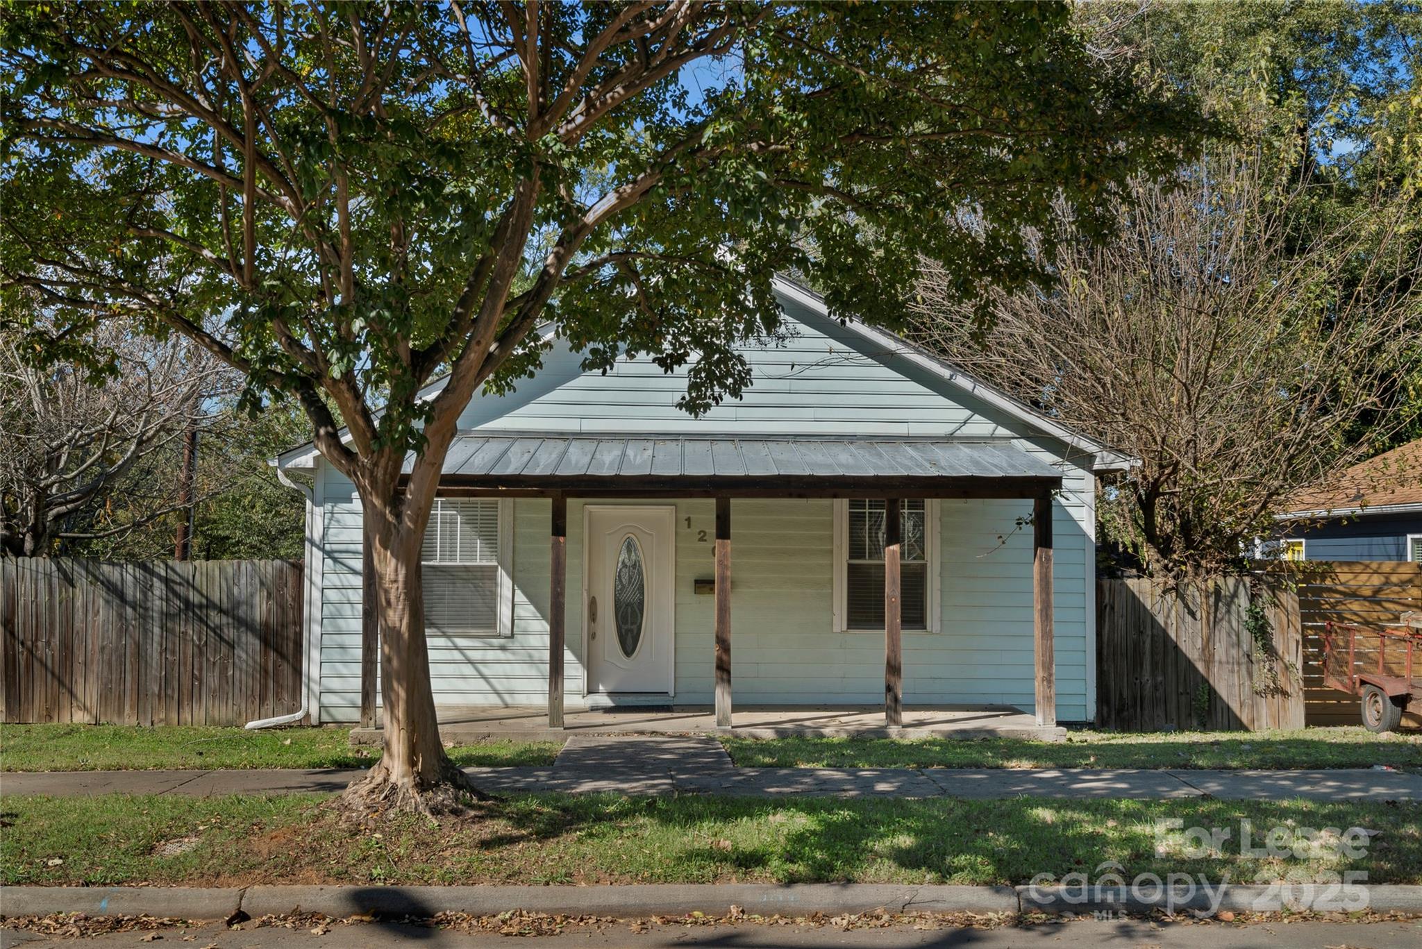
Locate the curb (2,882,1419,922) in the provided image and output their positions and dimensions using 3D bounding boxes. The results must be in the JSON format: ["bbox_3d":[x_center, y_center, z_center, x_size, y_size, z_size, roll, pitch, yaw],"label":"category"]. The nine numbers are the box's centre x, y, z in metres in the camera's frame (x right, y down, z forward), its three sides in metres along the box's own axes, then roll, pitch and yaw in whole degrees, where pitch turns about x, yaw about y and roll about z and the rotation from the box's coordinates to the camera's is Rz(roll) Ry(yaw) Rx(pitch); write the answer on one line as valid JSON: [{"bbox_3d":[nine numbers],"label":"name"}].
[{"bbox_3d":[0.000,2.617,8.472,9.400,0.160,0.200,0,-3,-2],"label":"curb"}]

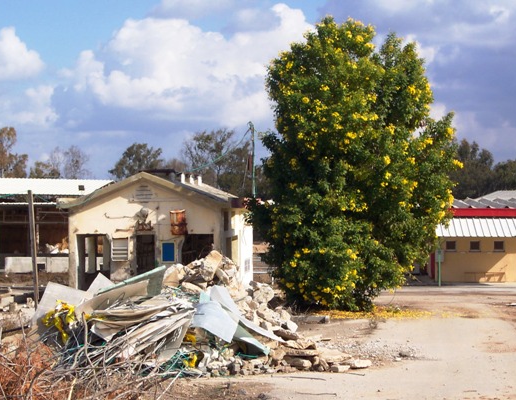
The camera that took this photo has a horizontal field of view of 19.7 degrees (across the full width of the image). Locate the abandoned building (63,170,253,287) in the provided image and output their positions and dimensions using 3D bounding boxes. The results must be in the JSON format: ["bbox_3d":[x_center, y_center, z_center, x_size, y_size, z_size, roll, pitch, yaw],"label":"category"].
[{"bbox_3d":[-3.915,1.274,60.053,6.800,4.700,6.200,0,-2,9],"label":"abandoned building"}]

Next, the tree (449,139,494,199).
[{"bbox_3d":[16.747,0.322,118.056,4.614,10.510,4.614,0,-2,0],"label":"tree"}]

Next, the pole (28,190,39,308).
[{"bbox_3d":[-6.357,1.401,41.977,0.120,3.376,0.120,-3,-2,0],"label":"pole"}]

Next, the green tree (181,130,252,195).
[{"bbox_3d":[-3.209,-0.031,112.065,5.286,10.813,5.286,0,-2,0],"label":"green tree"}]

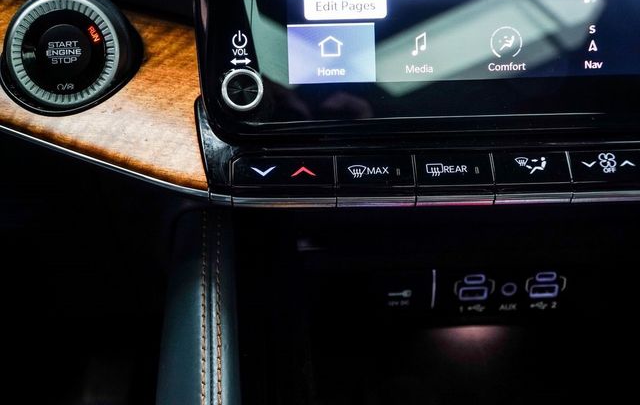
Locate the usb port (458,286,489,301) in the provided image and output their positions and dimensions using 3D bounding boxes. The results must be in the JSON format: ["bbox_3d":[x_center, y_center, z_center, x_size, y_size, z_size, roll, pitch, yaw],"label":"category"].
[{"bbox_3d":[0.085,0.049,0.447,0.016,0.008,0.010,-2,30,-2],"label":"usb port"}]

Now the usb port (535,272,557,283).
[{"bbox_3d":[0.124,0.039,0.443,0.011,0.006,0.009,-2,30,-2],"label":"usb port"}]

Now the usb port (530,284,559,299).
[{"bbox_3d":[0.125,0.048,0.448,0.016,0.008,0.010,-2,30,-2],"label":"usb port"}]

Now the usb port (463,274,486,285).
[{"bbox_3d":[0.085,0.041,0.442,0.011,0.006,0.009,-2,30,-2],"label":"usb port"}]

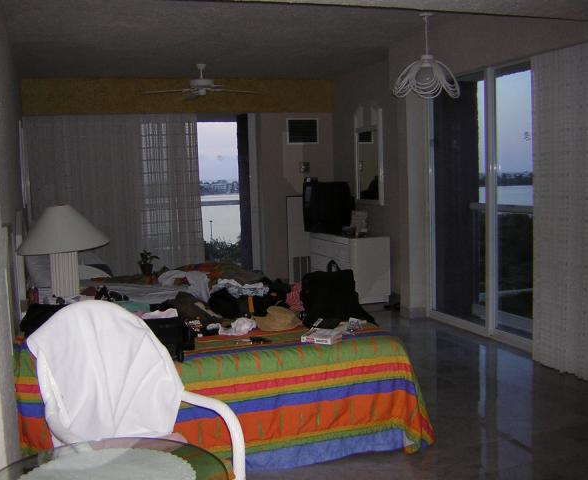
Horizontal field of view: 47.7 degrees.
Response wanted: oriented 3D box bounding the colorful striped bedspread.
[{"bbox_3d":[-0.532,0.798,3.743,1.980,0.600,1.420,-3,5,-19],"label":"colorful striped bedspread"}]

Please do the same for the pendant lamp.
[{"bbox_3d":[1.032,-1.433,5.183,0.590,0.650,0.590,-3,5,-19],"label":"pendant lamp"}]

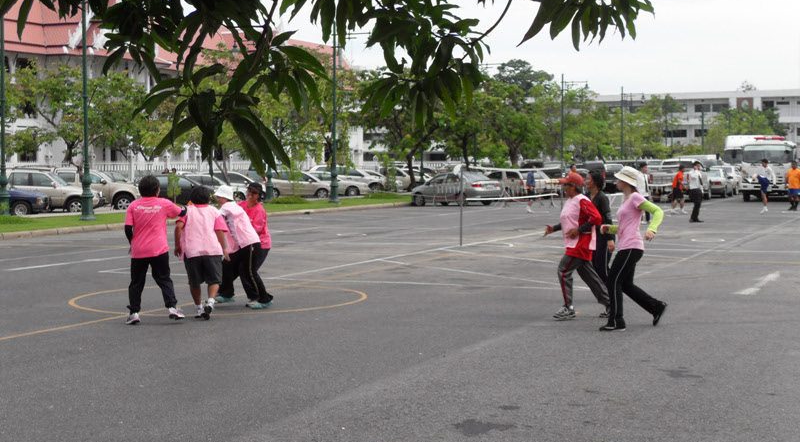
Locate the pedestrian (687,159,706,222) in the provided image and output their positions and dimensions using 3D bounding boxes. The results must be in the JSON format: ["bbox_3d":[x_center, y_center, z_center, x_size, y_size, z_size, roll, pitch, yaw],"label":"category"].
[{"bbox_3d":[8.058,-0.785,34.462,0.420,1.670,0.480,1,3,22],"label":"pedestrian"}]

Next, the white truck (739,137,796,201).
[{"bbox_3d":[16.694,-2.313,56.238,2.300,2.750,7.200,1,3,22],"label":"white truck"}]

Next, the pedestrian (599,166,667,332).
[{"bbox_3d":[2.300,0.262,12.564,0.680,1.610,0.520,0,3,0],"label":"pedestrian"}]

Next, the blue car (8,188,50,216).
[{"bbox_3d":[-15.403,-0.934,48.265,4.600,1.550,1.690,0,3,10],"label":"blue car"}]

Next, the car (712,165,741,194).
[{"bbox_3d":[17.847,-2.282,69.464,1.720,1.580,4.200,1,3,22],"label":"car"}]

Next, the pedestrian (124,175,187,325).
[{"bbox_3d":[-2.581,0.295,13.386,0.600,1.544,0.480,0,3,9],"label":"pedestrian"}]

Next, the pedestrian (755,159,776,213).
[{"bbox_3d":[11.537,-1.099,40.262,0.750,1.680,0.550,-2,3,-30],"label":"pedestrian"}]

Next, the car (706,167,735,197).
[{"bbox_3d":[15.195,-1.850,61.768,1.700,1.430,4.350,1,3,23],"label":"car"}]

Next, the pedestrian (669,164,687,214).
[{"bbox_3d":[8.968,-1.025,40.765,0.550,1.550,0.480,0,3,-6],"label":"pedestrian"}]

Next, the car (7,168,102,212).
[{"bbox_3d":[-12.605,-1.081,46.062,4.100,1.710,1.700,-1,3,-5],"label":"car"}]

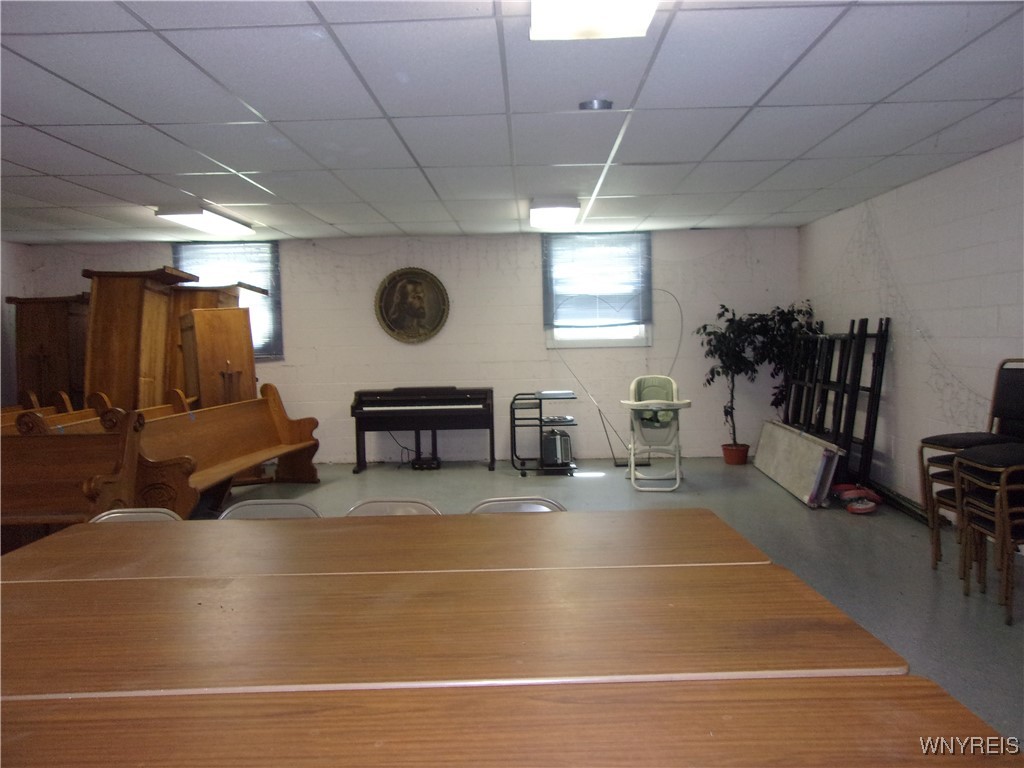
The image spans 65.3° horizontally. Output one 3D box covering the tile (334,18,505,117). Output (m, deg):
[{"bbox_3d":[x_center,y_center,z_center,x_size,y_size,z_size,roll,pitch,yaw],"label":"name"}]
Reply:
[{"bbox_3d":[-0.336,-1.310,3.391,0.605,0.020,1.210,-1,3,1],"label":"tile"}]

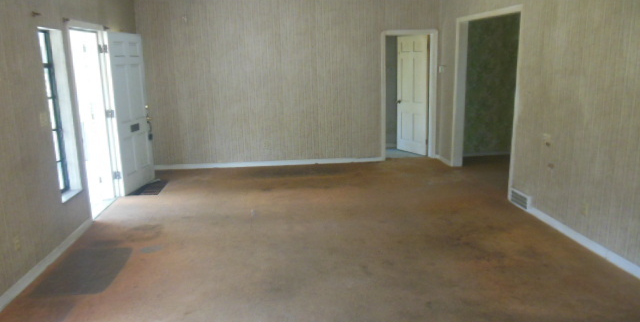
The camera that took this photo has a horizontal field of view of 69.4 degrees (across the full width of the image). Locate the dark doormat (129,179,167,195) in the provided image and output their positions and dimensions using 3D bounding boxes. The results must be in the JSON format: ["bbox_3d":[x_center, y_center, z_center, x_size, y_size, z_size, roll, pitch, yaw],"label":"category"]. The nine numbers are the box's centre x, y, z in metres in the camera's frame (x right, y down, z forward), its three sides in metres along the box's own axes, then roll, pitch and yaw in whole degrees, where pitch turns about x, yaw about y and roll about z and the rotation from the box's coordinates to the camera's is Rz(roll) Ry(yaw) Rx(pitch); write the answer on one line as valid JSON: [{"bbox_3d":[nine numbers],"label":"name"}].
[{"bbox_3d":[-2.336,0.370,6.300,0.427,0.012,0.727,-2,13,-6],"label":"dark doormat"}]

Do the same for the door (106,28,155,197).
[{"bbox_3d":[-2.473,-0.629,6.089,0.045,2.023,0.787,1,13,8],"label":"door"}]

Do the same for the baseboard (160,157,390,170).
[{"bbox_3d":[-0.793,0.036,7.482,3.771,0.085,0.020,-2,13,-6],"label":"baseboard"}]

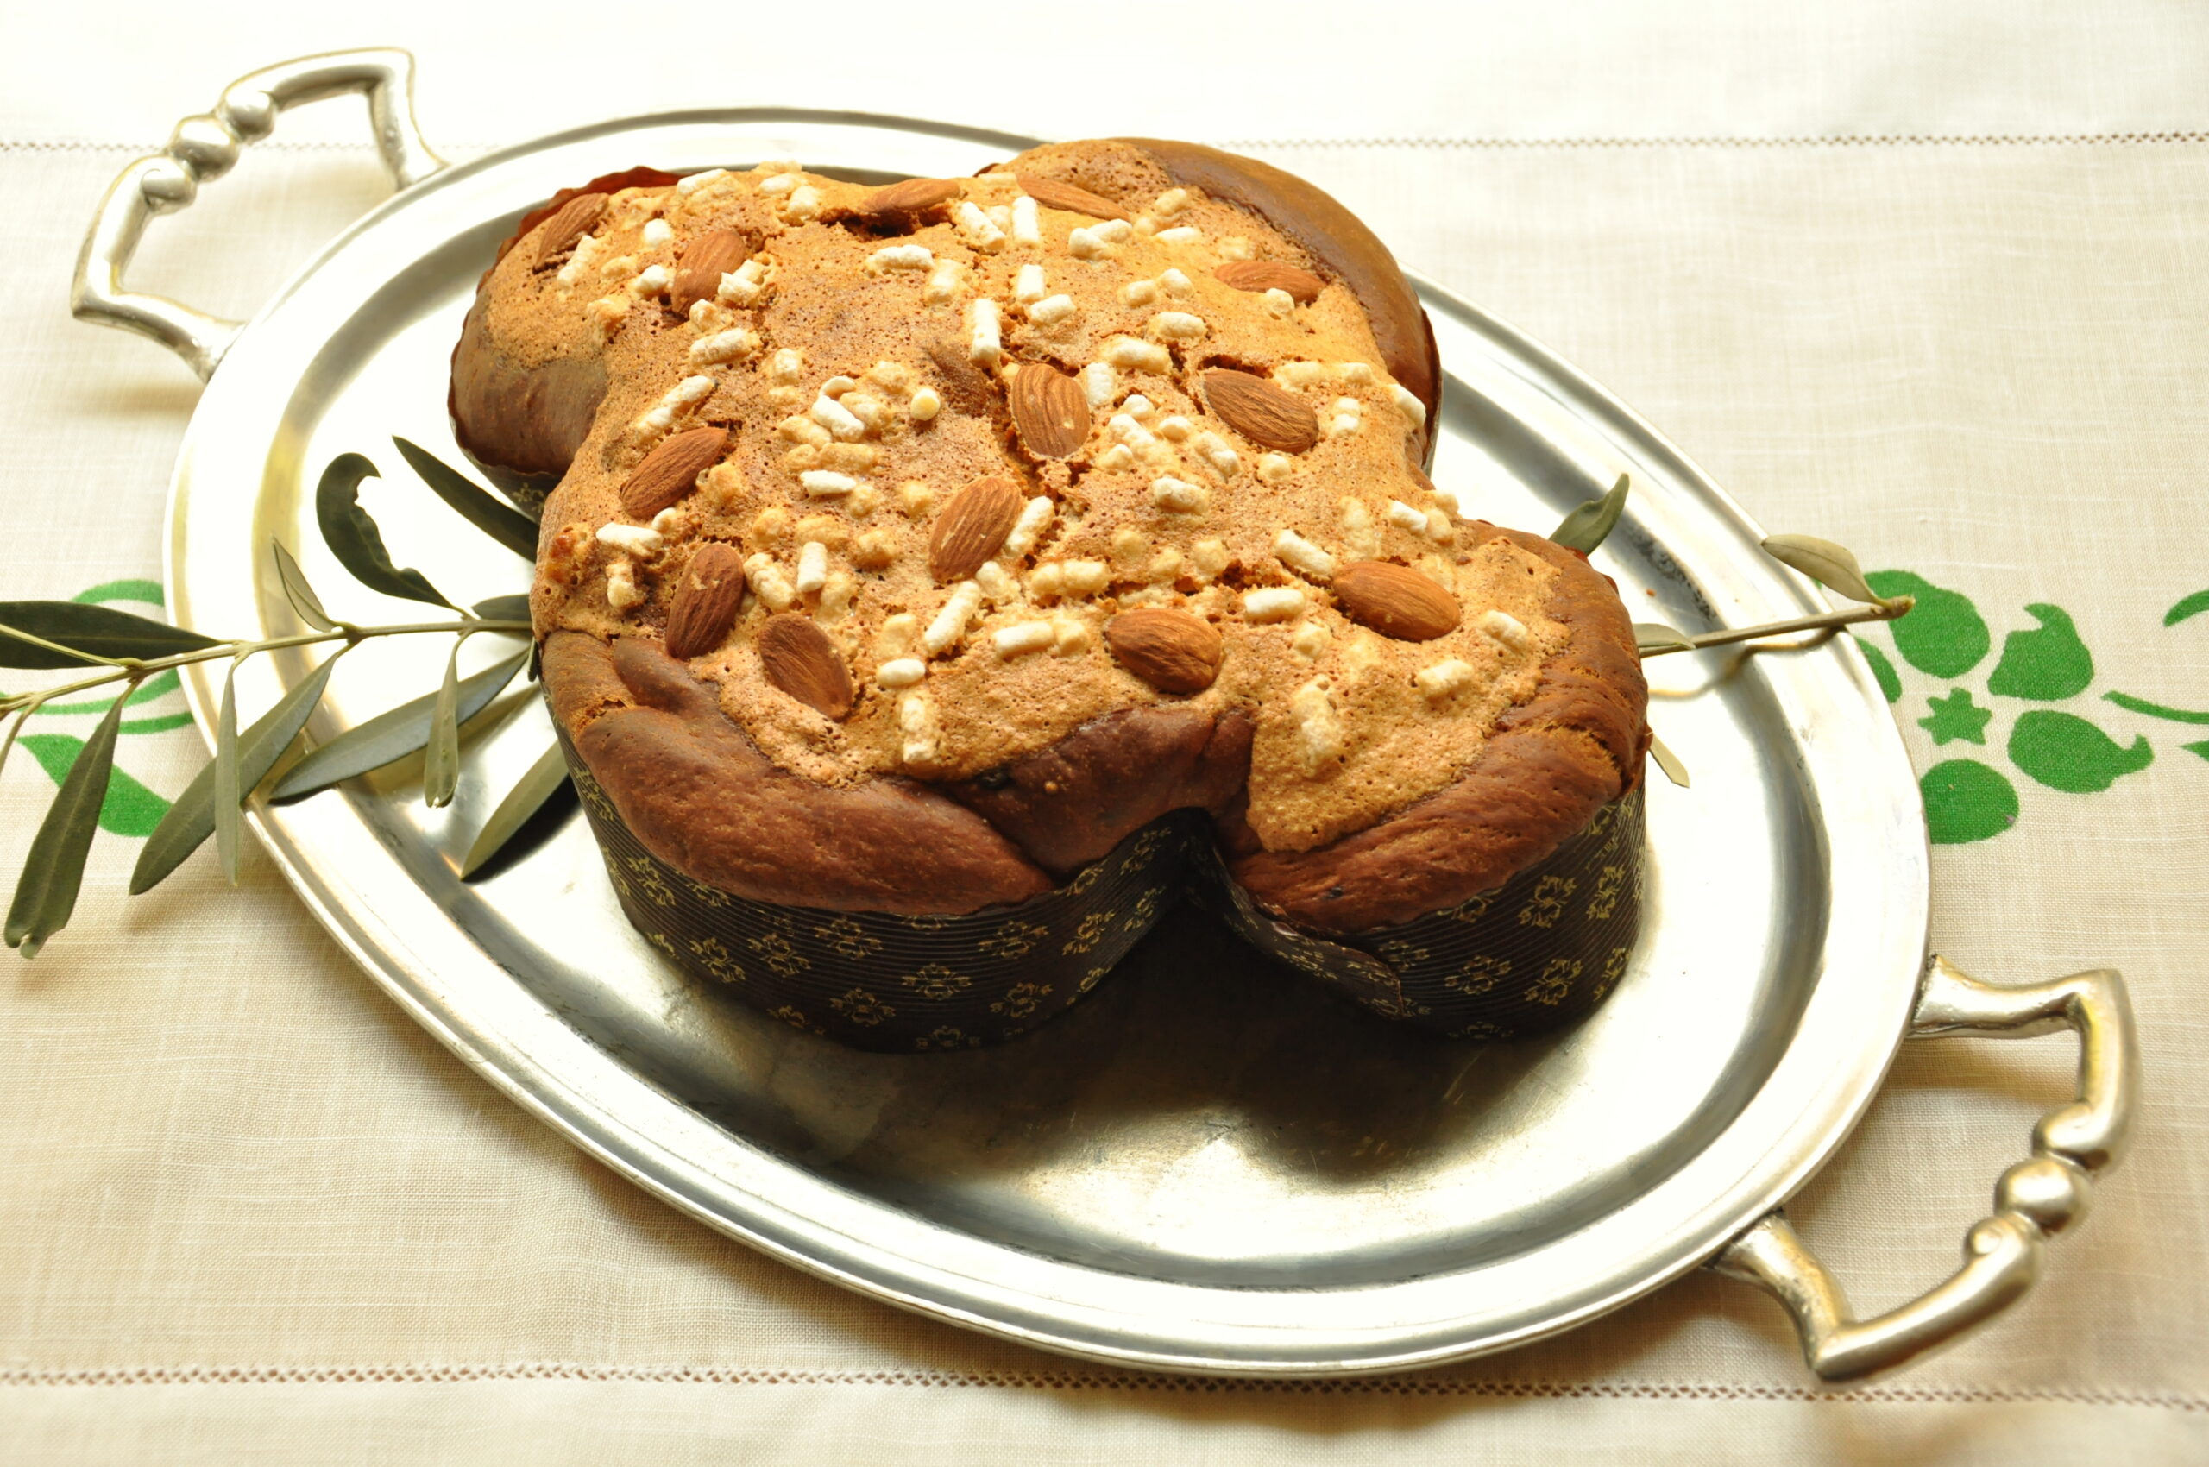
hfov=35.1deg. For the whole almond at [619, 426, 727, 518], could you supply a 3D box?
[{"bbox_3d":[-0.079,-0.048,0.639,0.024,0.008,0.014,-43,51,-18],"label":"whole almond"}]

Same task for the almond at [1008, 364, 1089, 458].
[{"bbox_3d":[-0.010,-0.061,0.663,0.014,0.009,0.021,-11,61,-4],"label":"almond"}]

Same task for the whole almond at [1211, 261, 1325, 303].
[{"bbox_3d":[0.032,-0.089,0.689,0.024,0.009,0.012,9,45,2],"label":"whole almond"}]

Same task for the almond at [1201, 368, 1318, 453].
[{"bbox_3d":[0.028,-0.059,0.636,0.025,0.009,0.014,35,54,23],"label":"almond"}]

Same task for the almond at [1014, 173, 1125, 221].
[{"bbox_3d":[-0.006,-0.105,0.680,0.026,0.007,0.013,25,32,30],"label":"almond"}]

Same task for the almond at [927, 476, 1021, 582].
[{"bbox_3d":[-0.024,-0.037,0.646,0.014,0.009,0.024,17,60,17],"label":"almond"}]

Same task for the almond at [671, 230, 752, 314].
[{"bbox_3d":[-0.079,-0.092,0.696,0.013,0.009,0.024,9,53,16],"label":"almond"}]

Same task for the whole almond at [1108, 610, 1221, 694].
[{"bbox_3d":[0.011,-0.015,0.610,0.023,0.009,0.014,29,66,22],"label":"whole almond"}]

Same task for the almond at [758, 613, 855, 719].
[{"bbox_3d":[-0.054,-0.012,0.639,0.013,0.009,0.025,-32,64,-9],"label":"almond"}]

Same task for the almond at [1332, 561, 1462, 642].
[{"bbox_3d":[0.053,-0.024,0.643,0.026,0.009,0.014,26,56,15],"label":"almond"}]

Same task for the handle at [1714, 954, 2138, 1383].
[{"bbox_3d":[0.141,0.073,0.591,0.050,0.021,0.097,30,59,22],"label":"handle"}]

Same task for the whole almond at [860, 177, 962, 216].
[{"bbox_3d":[-0.038,-0.105,0.682,0.014,0.007,0.025,15,27,38],"label":"whole almond"}]

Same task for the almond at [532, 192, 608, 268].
[{"bbox_3d":[-0.105,-0.099,0.686,0.014,0.008,0.025,-10,34,29],"label":"almond"}]

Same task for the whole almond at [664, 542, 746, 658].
[{"bbox_3d":[-0.071,-0.024,0.624,0.014,0.008,0.025,6,58,21],"label":"whole almond"}]

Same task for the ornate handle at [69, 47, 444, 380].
[{"bbox_3d":[-0.192,-0.121,0.792,0.052,0.022,0.106,30,60,23],"label":"ornate handle"}]

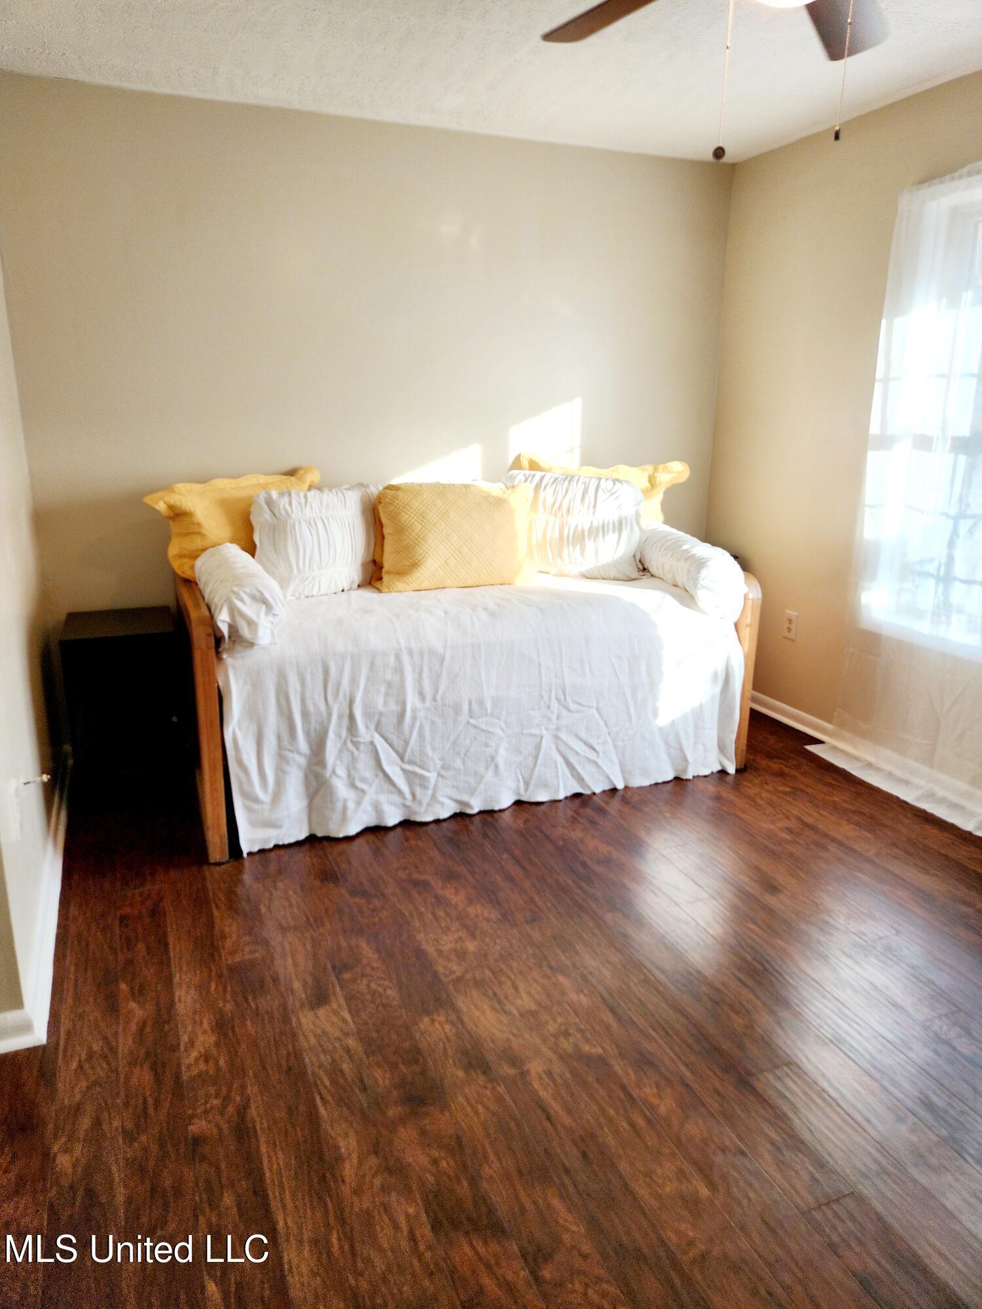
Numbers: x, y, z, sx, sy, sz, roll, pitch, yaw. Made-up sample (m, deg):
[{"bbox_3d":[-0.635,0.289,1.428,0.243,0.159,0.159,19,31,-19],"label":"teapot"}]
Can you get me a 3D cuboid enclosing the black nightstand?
[{"bbox_3d":[-1.357,0.172,3.260,0.368,0.607,0.428,-6,17,-21],"label":"black nightstand"}]

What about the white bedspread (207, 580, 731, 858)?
[{"bbox_3d":[-0.120,0.039,3.426,2.038,0.793,1.045,-6,17,-21],"label":"white bedspread"}]

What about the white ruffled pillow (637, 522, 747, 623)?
[{"bbox_3d":[0.765,-0.336,3.412,0.214,0.242,0.524,-6,17,-21],"label":"white ruffled pillow"}]

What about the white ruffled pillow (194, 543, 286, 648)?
[{"bbox_3d":[-0.826,-0.209,2.841,0.215,0.228,0.566,-6,17,-21],"label":"white ruffled pillow"}]

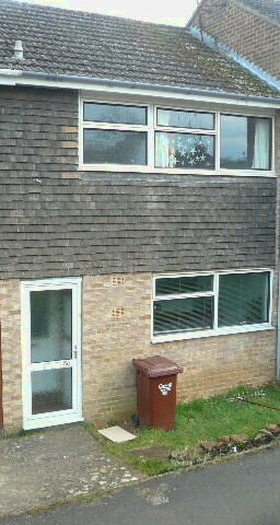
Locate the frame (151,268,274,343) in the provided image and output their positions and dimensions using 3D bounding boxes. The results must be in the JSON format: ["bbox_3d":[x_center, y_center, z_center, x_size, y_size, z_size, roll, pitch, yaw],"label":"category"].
[{"bbox_3d":[1.245,0.679,9.225,2.310,1.030,0.100,-3,8,-26],"label":"frame"}]

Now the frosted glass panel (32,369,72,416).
[{"bbox_3d":[-1.263,1.855,8.164,0.600,0.640,0.030,-3,8,-26],"label":"frosted glass panel"}]

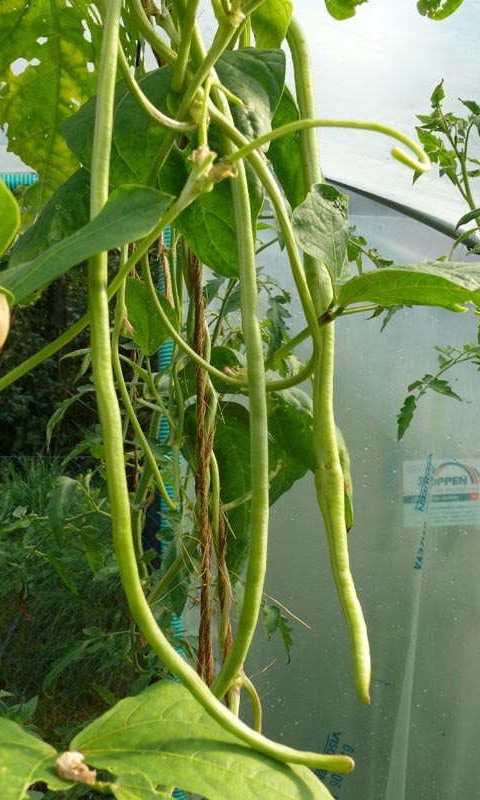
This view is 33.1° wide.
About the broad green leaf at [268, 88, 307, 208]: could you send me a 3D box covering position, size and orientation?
[{"bbox_3d":[0.023,-0.148,0.465,0.046,0.082,0.020,-11,6,-11],"label":"broad green leaf"}]

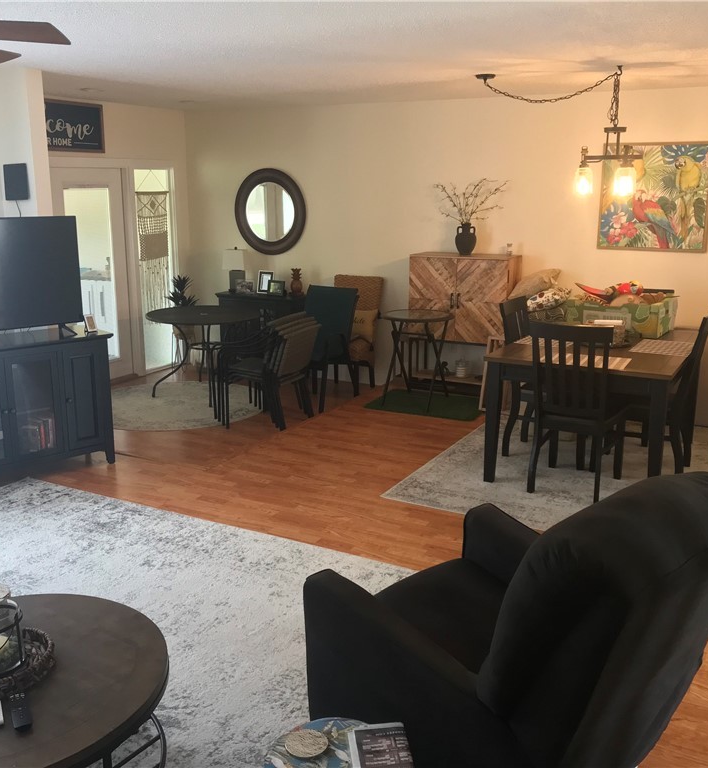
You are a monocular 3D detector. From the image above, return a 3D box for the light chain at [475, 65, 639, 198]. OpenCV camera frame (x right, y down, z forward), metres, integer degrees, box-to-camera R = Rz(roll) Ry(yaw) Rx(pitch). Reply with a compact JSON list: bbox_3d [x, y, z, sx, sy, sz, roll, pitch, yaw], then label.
[{"bbox_3d":[1.271,-1.581,5.245,1.120,0.770,0.380,8,16,28],"label":"light chain"}]

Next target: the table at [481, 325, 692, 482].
[{"bbox_3d":[1.567,0.119,5.328,1.030,0.770,1.510,7,16,27],"label":"table"}]

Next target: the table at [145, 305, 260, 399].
[{"bbox_3d":[-1.330,-0.266,7.404,1.000,0.730,1.000,0,14,0],"label":"table"}]

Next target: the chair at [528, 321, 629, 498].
[{"bbox_3d":[1.303,0.117,4.813,0.460,1.020,0.590,8,16,27],"label":"chair"}]

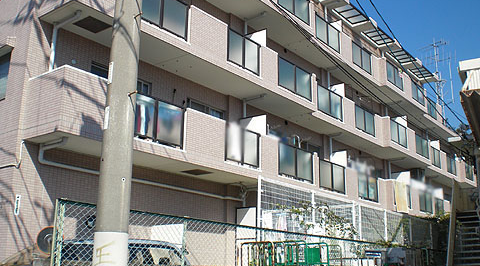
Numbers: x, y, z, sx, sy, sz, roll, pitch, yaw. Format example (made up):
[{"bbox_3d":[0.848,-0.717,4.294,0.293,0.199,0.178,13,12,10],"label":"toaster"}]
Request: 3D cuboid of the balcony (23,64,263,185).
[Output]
[{"bbox_3d":[-1.912,0.099,13.023,1.370,1.330,6.496,-11,-19,38],"label":"balcony"}]

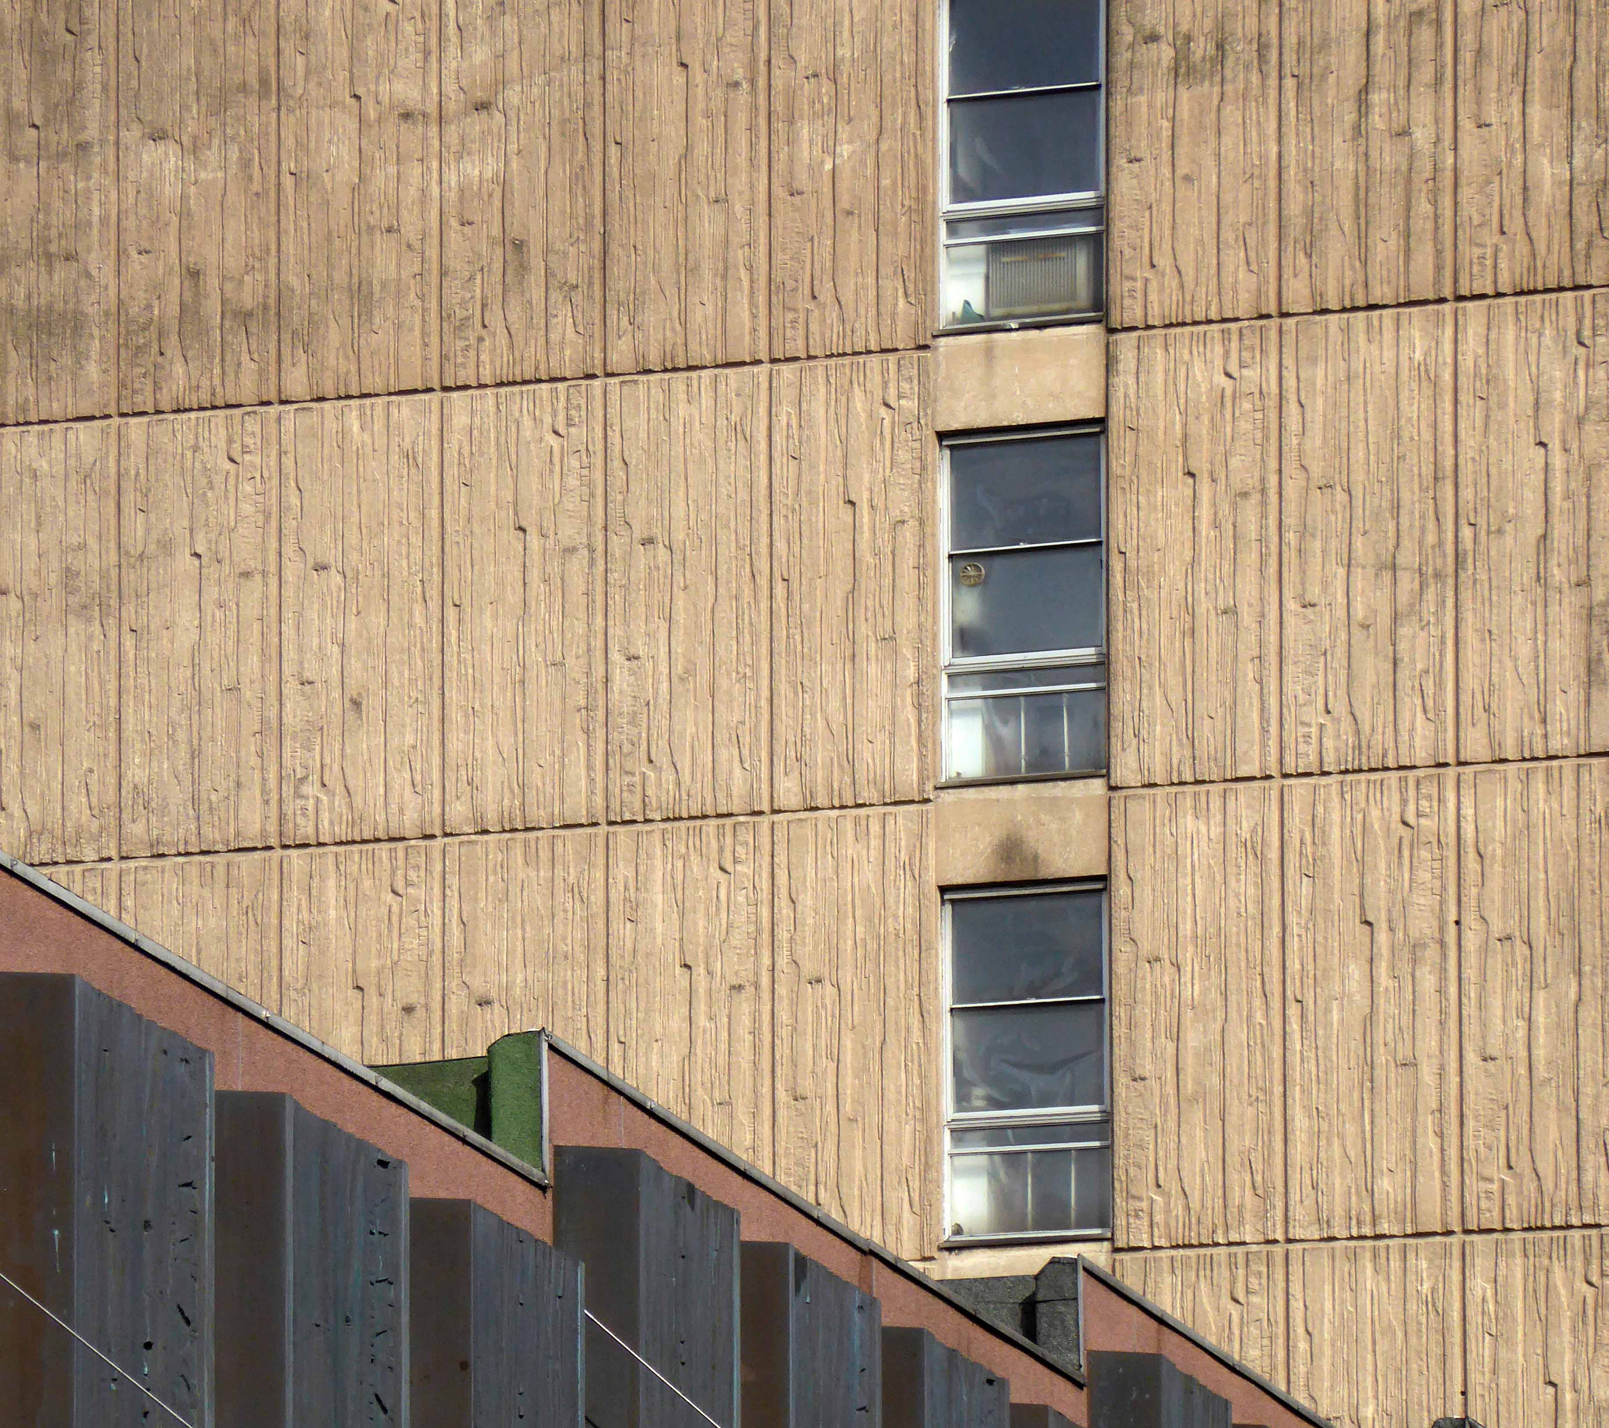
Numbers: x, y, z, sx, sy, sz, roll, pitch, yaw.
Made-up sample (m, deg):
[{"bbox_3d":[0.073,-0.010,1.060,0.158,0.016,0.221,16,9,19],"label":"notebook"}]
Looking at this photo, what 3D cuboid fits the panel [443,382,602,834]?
[{"bbox_3d":[-1.764,-0.665,58.064,1.092,2.800,0.120,-4,-10,23],"label":"panel"}]

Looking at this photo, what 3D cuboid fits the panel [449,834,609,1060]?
[{"bbox_3d":[-1.693,2.100,57.006,1.091,2.780,0.130,-4,-11,21],"label":"panel"}]

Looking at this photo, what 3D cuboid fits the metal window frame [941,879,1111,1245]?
[{"bbox_3d":[1.340,2.092,55.345,1.030,2.160,0.140,-5,-13,20],"label":"metal window frame"}]

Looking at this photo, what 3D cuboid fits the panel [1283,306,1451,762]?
[{"bbox_3d":[3.384,-1.025,55.268,1.040,2.760,0.150,-5,-13,20],"label":"panel"}]

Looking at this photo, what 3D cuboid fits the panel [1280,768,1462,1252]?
[{"bbox_3d":[3.384,1.744,55.449,1.092,2.800,0.120,-4,-10,23],"label":"panel"}]

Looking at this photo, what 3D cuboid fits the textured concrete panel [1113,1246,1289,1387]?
[{"bbox_3d":[2.354,4.471,54.452,1.040,2.760,0.150,-5,-13,20],"label":"textured concrete panel"}]

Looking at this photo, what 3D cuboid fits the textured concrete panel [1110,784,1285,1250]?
[{"bbox_3d":[2.363,1.795,55.461,1.092,2.786,0.130,-4,-11,21],"label":"textured concrete panel"}]

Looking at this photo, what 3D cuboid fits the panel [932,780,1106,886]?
[{"bbox_3d":[1.331,0.724,56.120,1.091,0.603,0.150,-4,-11,21],"label":"panel"}]

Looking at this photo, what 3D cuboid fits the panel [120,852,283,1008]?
[{"bbox_3d":[-3.807,2.292,58.448,1.092,2.800,0.120,-4,-10,23],"label":"panel"}]

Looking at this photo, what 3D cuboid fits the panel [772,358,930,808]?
[{"bbox_3d":[0.315,-0.792,56.363,1.040,2.760,0.150,-5,-13,20],"label":"panel"}]

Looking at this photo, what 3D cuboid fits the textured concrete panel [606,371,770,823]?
[{"bbox_3d":[-0.690,-0.736,57.132,1.093,2.799,0.130,-4,-11,21],"label":"textured concrete panel"}]

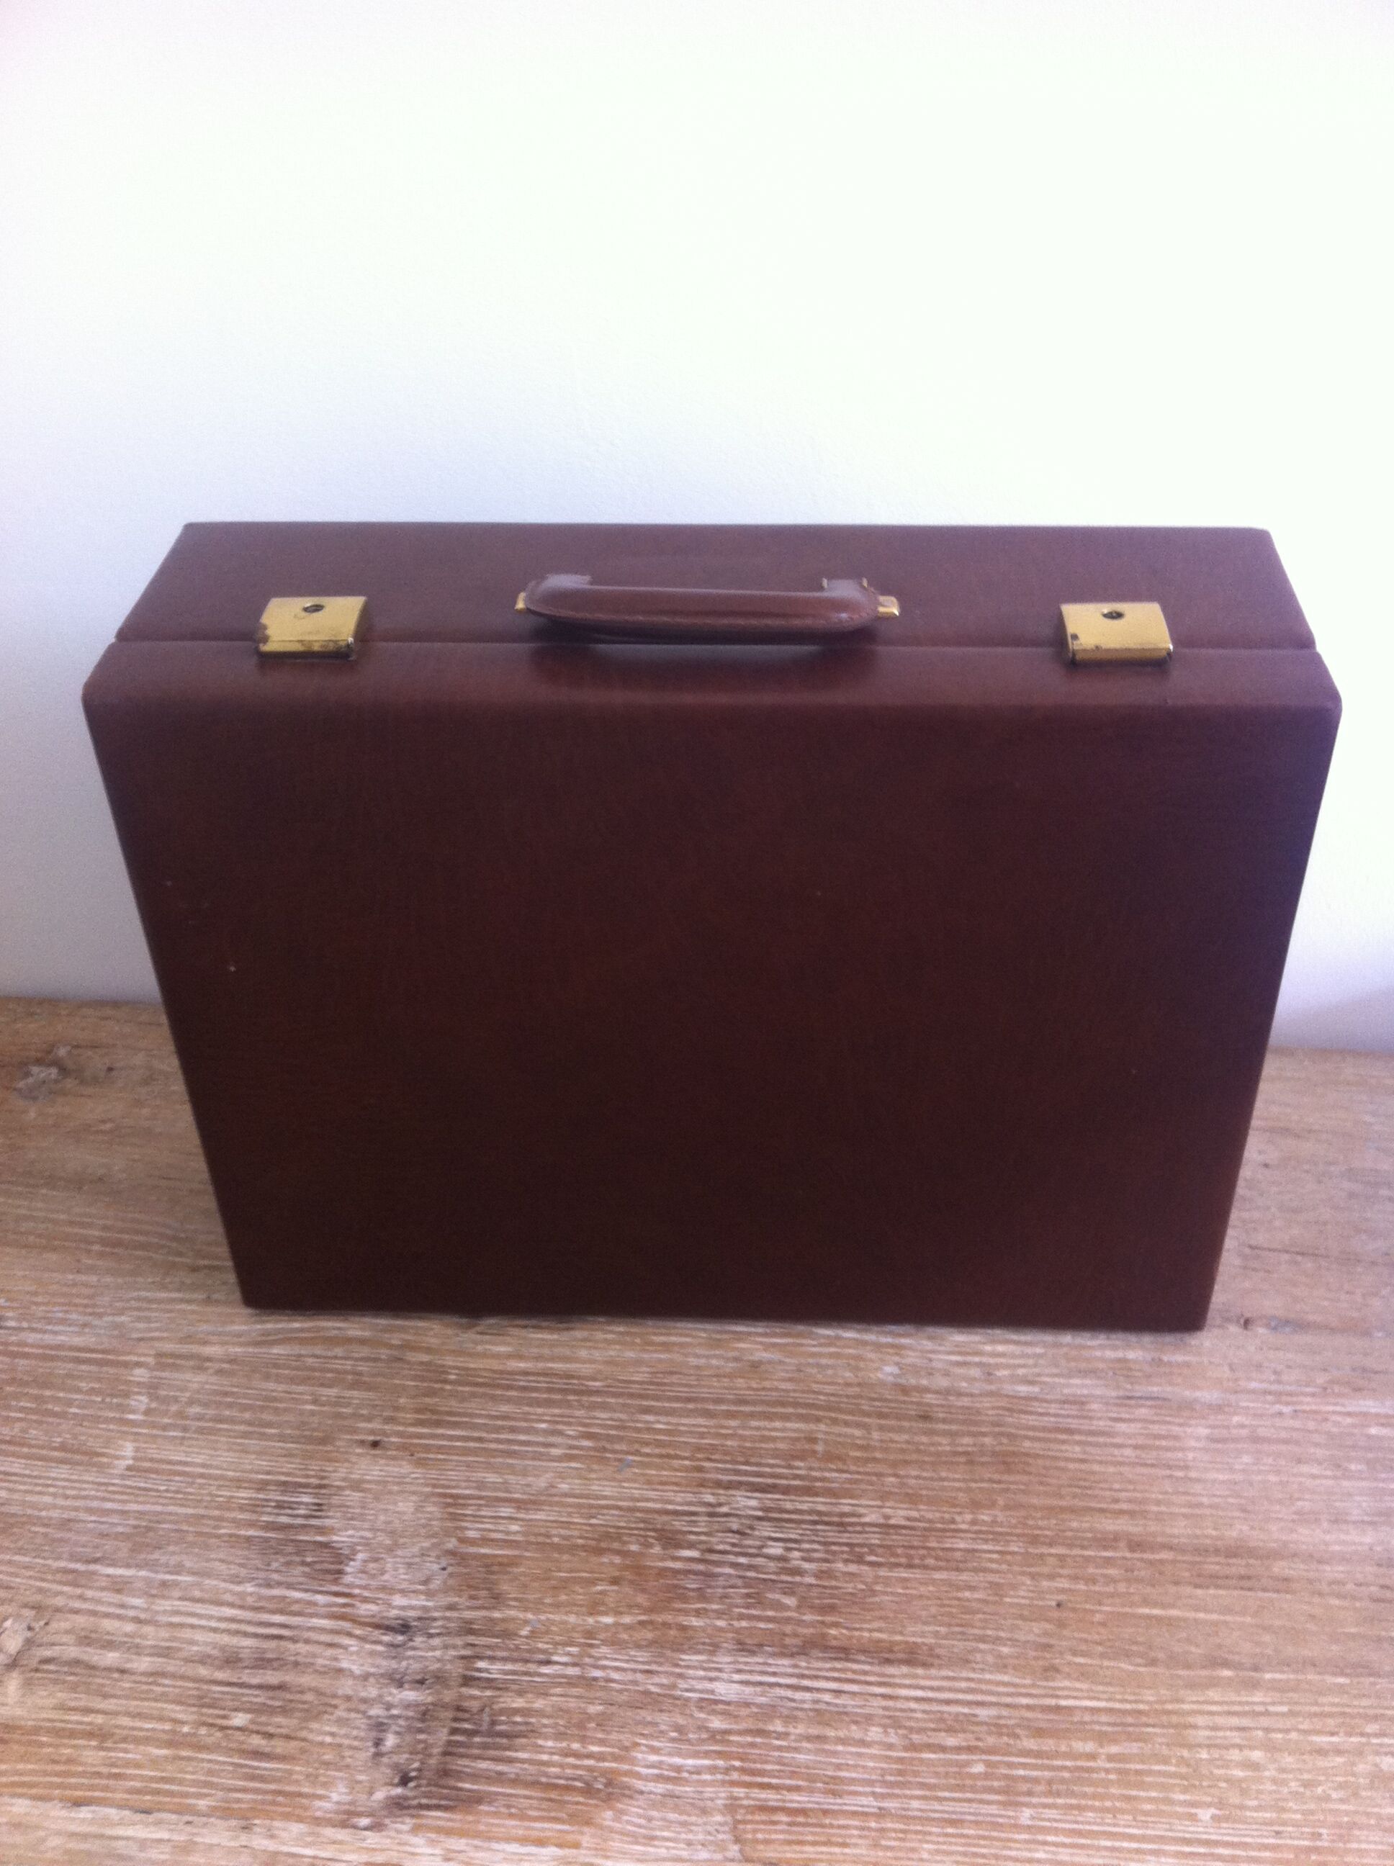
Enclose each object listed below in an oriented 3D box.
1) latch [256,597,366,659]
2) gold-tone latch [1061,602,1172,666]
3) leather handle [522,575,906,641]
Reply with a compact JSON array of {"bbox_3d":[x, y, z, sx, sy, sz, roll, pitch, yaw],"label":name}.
[{"bbox_3d":[-0.146,-0.117,0.714,0.036,0.008,0.036,1,38,3],"label":"latch"},{"bbox_3d":[0.155,-0.112,0.696,0.036,0.008,0.036,1,38,3],"label":"gold-tone latch"},{"bbox_3d":[0.003,-0.123,0.705,0.141,0.022,0.041,1,38,3],"label":"leather handle"}]

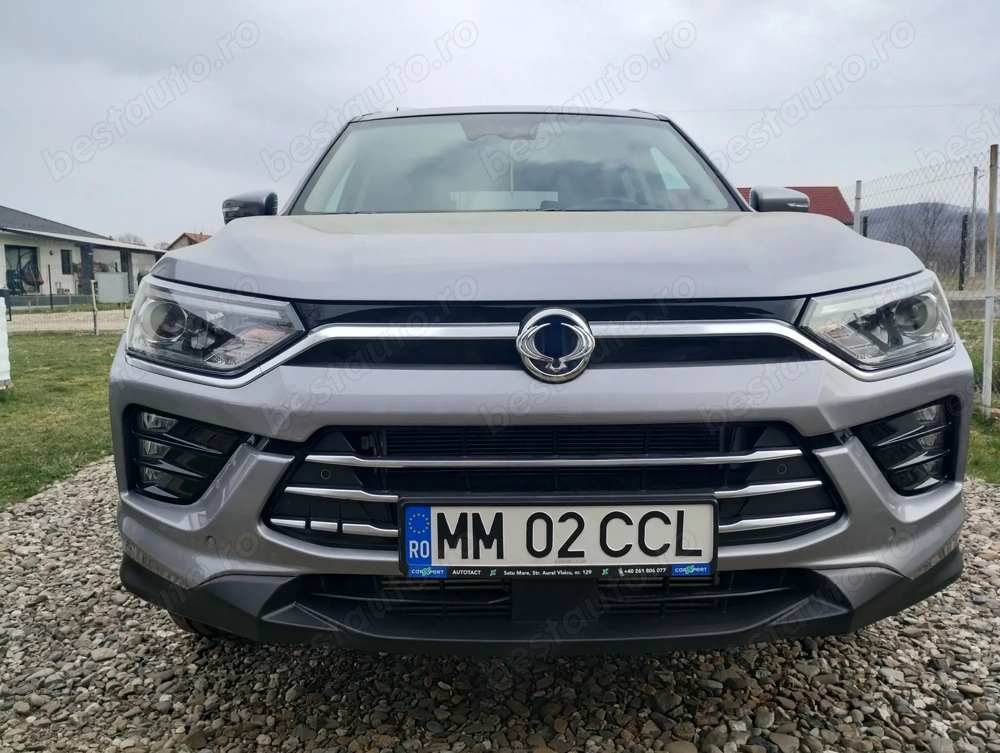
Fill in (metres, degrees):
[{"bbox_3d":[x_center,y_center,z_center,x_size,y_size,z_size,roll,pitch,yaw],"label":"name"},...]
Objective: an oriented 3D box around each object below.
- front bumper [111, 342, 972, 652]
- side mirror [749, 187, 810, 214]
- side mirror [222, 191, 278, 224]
[{"bbox_3d":[0.095,0.188,1.610,1.830,0.520,0.520,-1,6,-1],"label":"front bumper"},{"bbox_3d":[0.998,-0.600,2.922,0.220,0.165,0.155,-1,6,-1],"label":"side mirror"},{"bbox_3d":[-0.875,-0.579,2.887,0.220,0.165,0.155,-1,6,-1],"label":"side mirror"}]

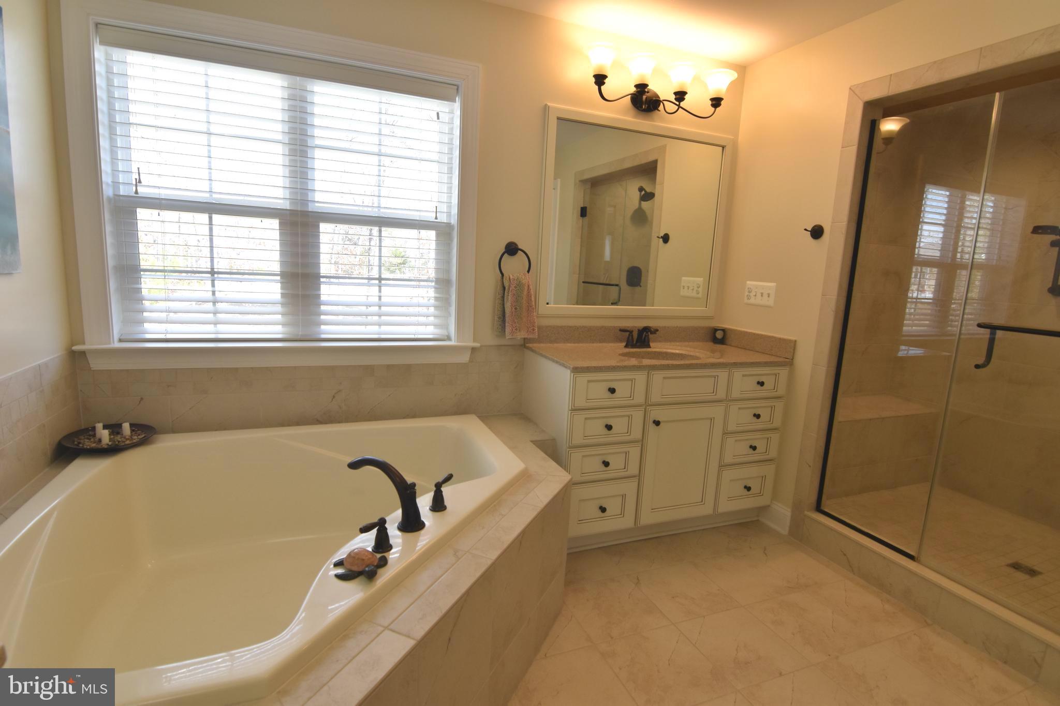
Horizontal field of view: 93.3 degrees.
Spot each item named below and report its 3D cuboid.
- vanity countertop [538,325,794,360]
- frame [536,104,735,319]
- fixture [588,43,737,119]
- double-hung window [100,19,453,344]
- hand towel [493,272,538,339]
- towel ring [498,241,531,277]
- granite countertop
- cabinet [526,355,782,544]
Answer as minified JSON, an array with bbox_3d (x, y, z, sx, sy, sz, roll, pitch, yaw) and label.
[{"bbox_3d":[0.644,-0.051,2.528,1.221,0.102,0.562,-1,10,-20],"label":"vanity countertop"},{"bbox_3d":[0.586,-0.699,2.675,1.123,1.010,0.035,-1,10,-20],"label":"frame"},{"bbox_3d":[0.643,-1.303,2.465,0.839,0.223,0.261,-1,10,-20],"label":"fixture"},{"bbox_3d":[-0.990,-0.632,2.171,1.332,1.175,0.101,-1,10,-20],"label":"double-hung window"},{"bbox_3d":[-0.059,-0.234,2.477,0.208,0.325,0.080,-1,10,-20],"label":"hand towel"},{"bbox_3d":[-0.078,-0.447,2.453,0.171,0.193,0.070,-1,10,-20],"label":"towel ring"},{"bbox_3d":[0.642,0.014,2.539,1.219,0.030,0.562,-1,10,-20],"label":"granite countertop"},{"bbox_3d":[0.622,0.439,2.619,1.209,0.834,0.543,-1,10,-20],"label":"cabinet"}]

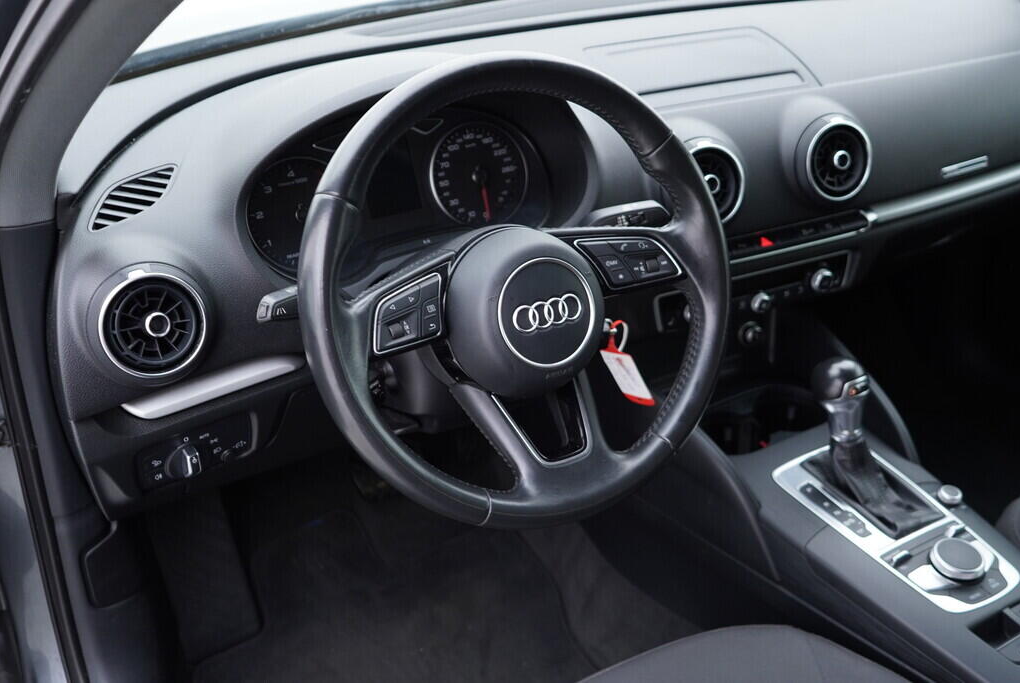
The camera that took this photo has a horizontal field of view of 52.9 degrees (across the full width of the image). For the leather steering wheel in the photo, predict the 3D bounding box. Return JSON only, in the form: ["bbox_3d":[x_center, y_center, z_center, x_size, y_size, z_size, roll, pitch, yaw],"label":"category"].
[{"bbox_3d":[0.008,-0.039,0.823,0.370,0.370,0.090,-14,7,-24],"label":"leather steering wheel"}]

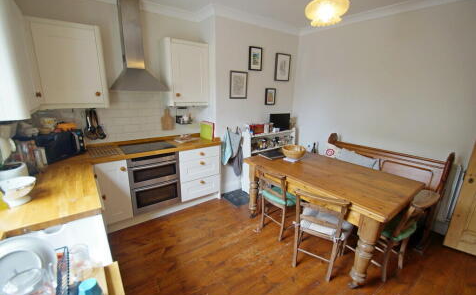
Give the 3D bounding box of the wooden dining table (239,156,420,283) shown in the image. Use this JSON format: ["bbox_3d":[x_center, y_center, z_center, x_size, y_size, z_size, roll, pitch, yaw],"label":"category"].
[{"bbox_3d":[0.933,0.635,2.337,1.005,0.775,1.540,-10,18,-35],"label":"wooden dining table"}]

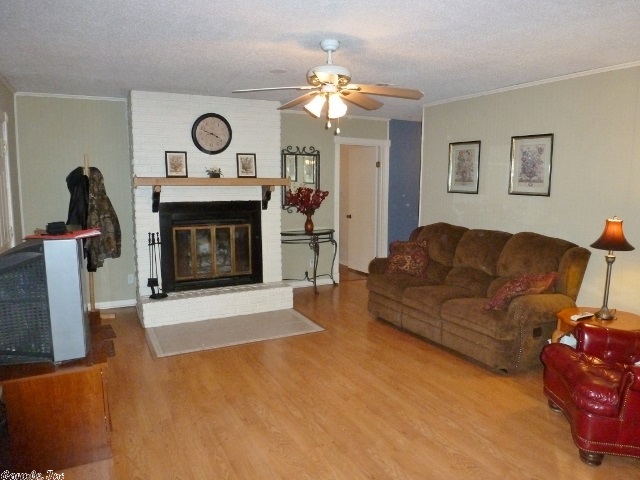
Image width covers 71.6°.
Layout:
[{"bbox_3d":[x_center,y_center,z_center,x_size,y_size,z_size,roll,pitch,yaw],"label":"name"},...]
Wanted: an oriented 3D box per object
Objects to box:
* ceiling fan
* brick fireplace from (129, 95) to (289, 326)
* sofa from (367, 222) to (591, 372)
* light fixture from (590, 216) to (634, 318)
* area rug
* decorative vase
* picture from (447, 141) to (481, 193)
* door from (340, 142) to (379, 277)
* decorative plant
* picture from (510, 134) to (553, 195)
[{"bbox_3d":[0.064,-1.017,2.844,1.250,0.490,1.220,1,8,1],"label":"ceiling fan"},{"bbox_3d":[-1.273,-0.393,5.210,1.730,2.440,0.920,-4,9,-27],"label":"brick fireplace"},{"bbox_3d":[1.390,0.427,4.573,0.900,1.060,2.110,-4,9,-27],"label":"sofa"},{"bbox_3d":[2.160,0.214,3.302,0.335,0.765,0.335,-4,9,-27],"label":"light fixture"},{"bbox_3d":[-0.883,0.923,4.635,1.660,0.012,0.830,-4,9,-27],"label":"area rug"},{"bbox_3d":[-0.142,-0.233,6.033,0.125,0.300,0.125,-4,9,-27],"label":"decorative vase"},{"bbox_3d":[1.613,-0.809,4.988,0.030,0.575,0.470,-4,9,-27],"label":"picture"},{"bbox_3d":[0.669,-0.449,7.122,0.050,2.030,0.740,-4,9,-27],"label":"door"},{"bbox_3d":[-0.161,-0.537,5.966,0.540,0.370,0.420,-4,9,-27],"label":"decorative plant"},{"bbox_3d":[1.999,-0.710,4.237,0.030,0.575,0.465,-4,9,-27],"label":"picture"}]

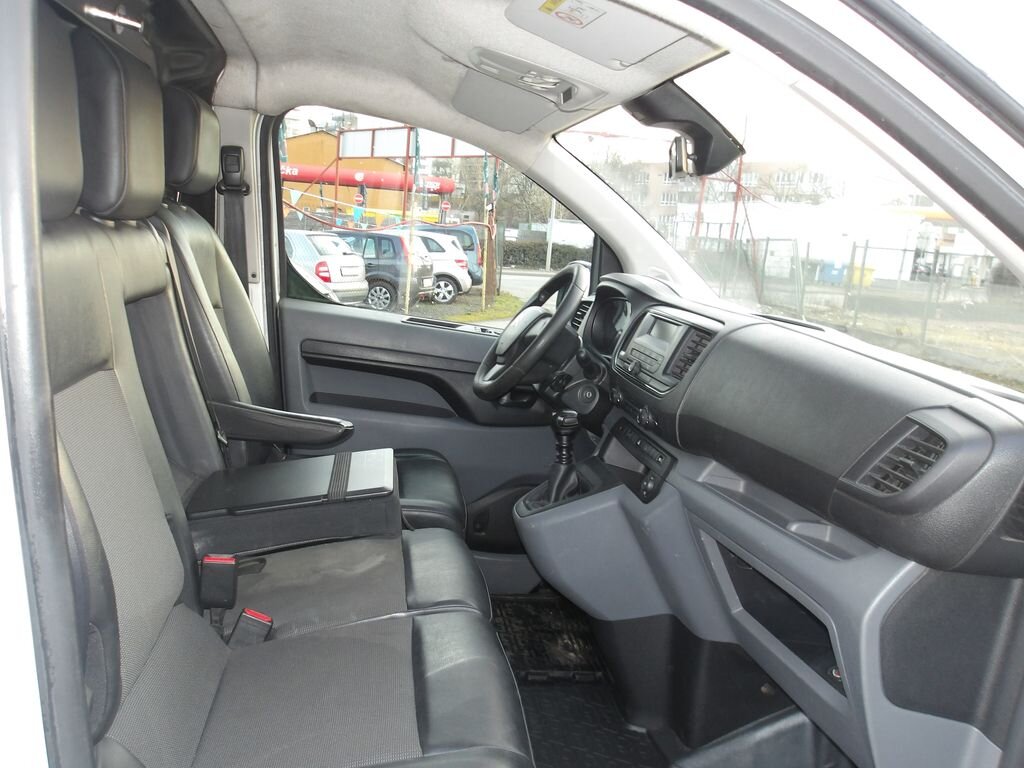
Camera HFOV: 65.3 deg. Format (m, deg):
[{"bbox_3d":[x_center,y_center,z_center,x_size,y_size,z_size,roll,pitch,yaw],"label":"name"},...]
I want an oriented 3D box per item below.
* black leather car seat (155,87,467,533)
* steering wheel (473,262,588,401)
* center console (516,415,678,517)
[{"bbox_3d":[-0.436,-0.037,1.693,0.720,1.070,0.540,3,9,-9],"label":"black leather car seat"},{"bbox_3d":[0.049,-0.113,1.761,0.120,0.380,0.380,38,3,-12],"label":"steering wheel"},{"bbox_3d":[0.128,0.147,1.397,0.270,0.190,0.300,3,9,-9],"label":"center console"}]

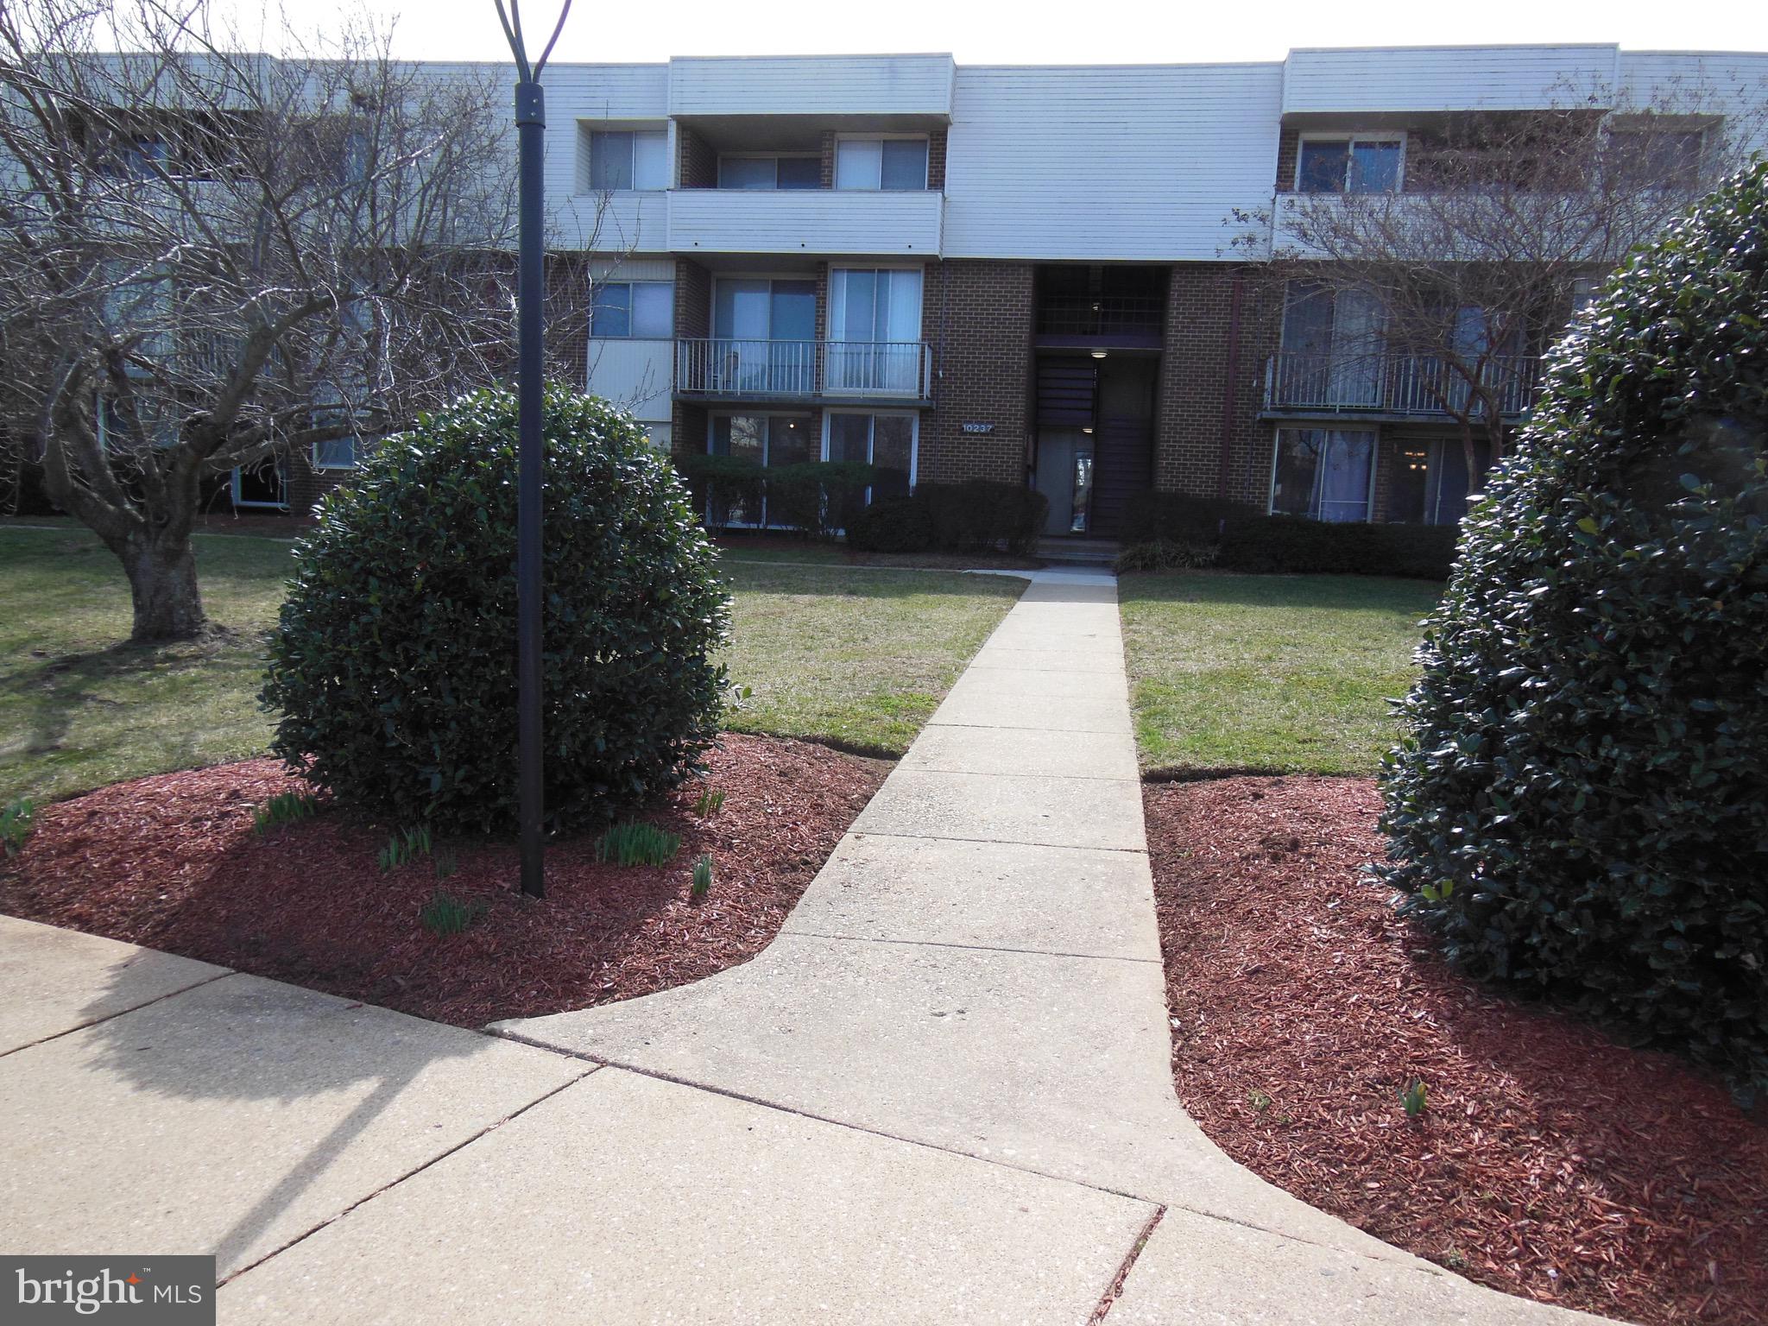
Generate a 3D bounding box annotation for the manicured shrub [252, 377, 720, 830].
[{"bbox_3d":[-1.671,-0.316,5.688,1.950,1.770,1.950,3,7,8],"label":"manicured shrub"}]

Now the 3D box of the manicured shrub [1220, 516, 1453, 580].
[{"bbox_3d":[7.651,-1.908,21.402,4.300,0.900,1.150,3,7,8],"label":"manicured shrub"}]

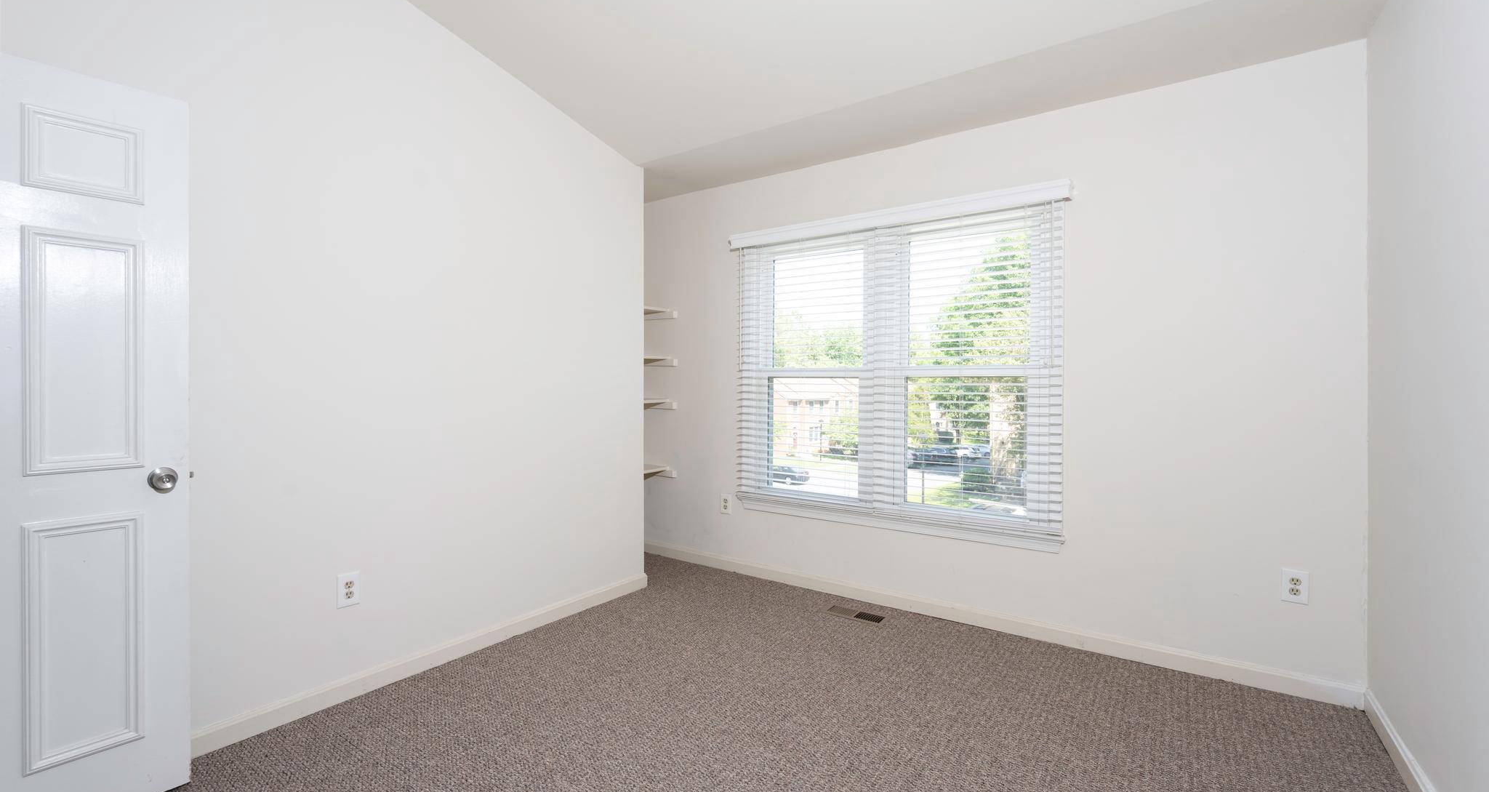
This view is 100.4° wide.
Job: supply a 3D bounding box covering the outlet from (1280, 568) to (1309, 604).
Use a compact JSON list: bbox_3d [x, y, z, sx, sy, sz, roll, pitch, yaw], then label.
[{"bbox_3d":[2.101,0.727,2.367,0.079,0.124,0.010,1,1,35],"label":"outlet"}]

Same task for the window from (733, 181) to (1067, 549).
[{"bbox_3d":[0.694,-0.163,3.288,1.804,1.590,0.080,1,1,35],"label":"window"}]

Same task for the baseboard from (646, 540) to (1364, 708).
[{"bbox_3d":[0.761,1.074,3.303,3.652,0.086,0.015,1,2,35],"label":"baseboard"}]

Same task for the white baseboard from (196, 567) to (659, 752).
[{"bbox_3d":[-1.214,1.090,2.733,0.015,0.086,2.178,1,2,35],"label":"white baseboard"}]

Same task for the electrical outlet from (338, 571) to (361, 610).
[{"bbox_3d":[-1.491,0.731,2.338,0.010,0.124,0.079,1,1,35],"label":"electrical outlet"}]

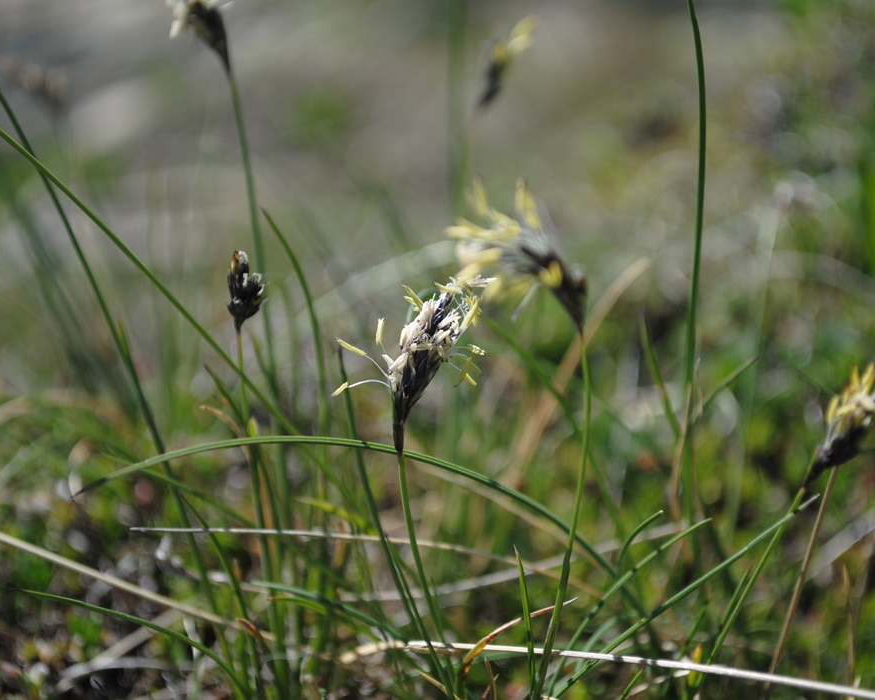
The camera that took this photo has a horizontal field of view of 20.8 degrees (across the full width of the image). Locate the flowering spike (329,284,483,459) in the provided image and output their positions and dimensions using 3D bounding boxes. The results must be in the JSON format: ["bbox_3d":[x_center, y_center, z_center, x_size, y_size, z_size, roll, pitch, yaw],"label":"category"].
[{"bbox_3d":[-0.003,0.002,0.300,0.016,0.025,0.014,19,7,0],"label":"flowering spike"}]

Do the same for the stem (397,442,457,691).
[{"bbox_3d":[-0.002,0.028,0.304,0.002,0.033,0.002,-13,12,0],"label":"stem"}]

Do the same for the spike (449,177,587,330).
[{"bbox_3d":[0.010,-0.011,0.287,0.022,0.017,0.015,41,0,-7],"label":"spike"}]

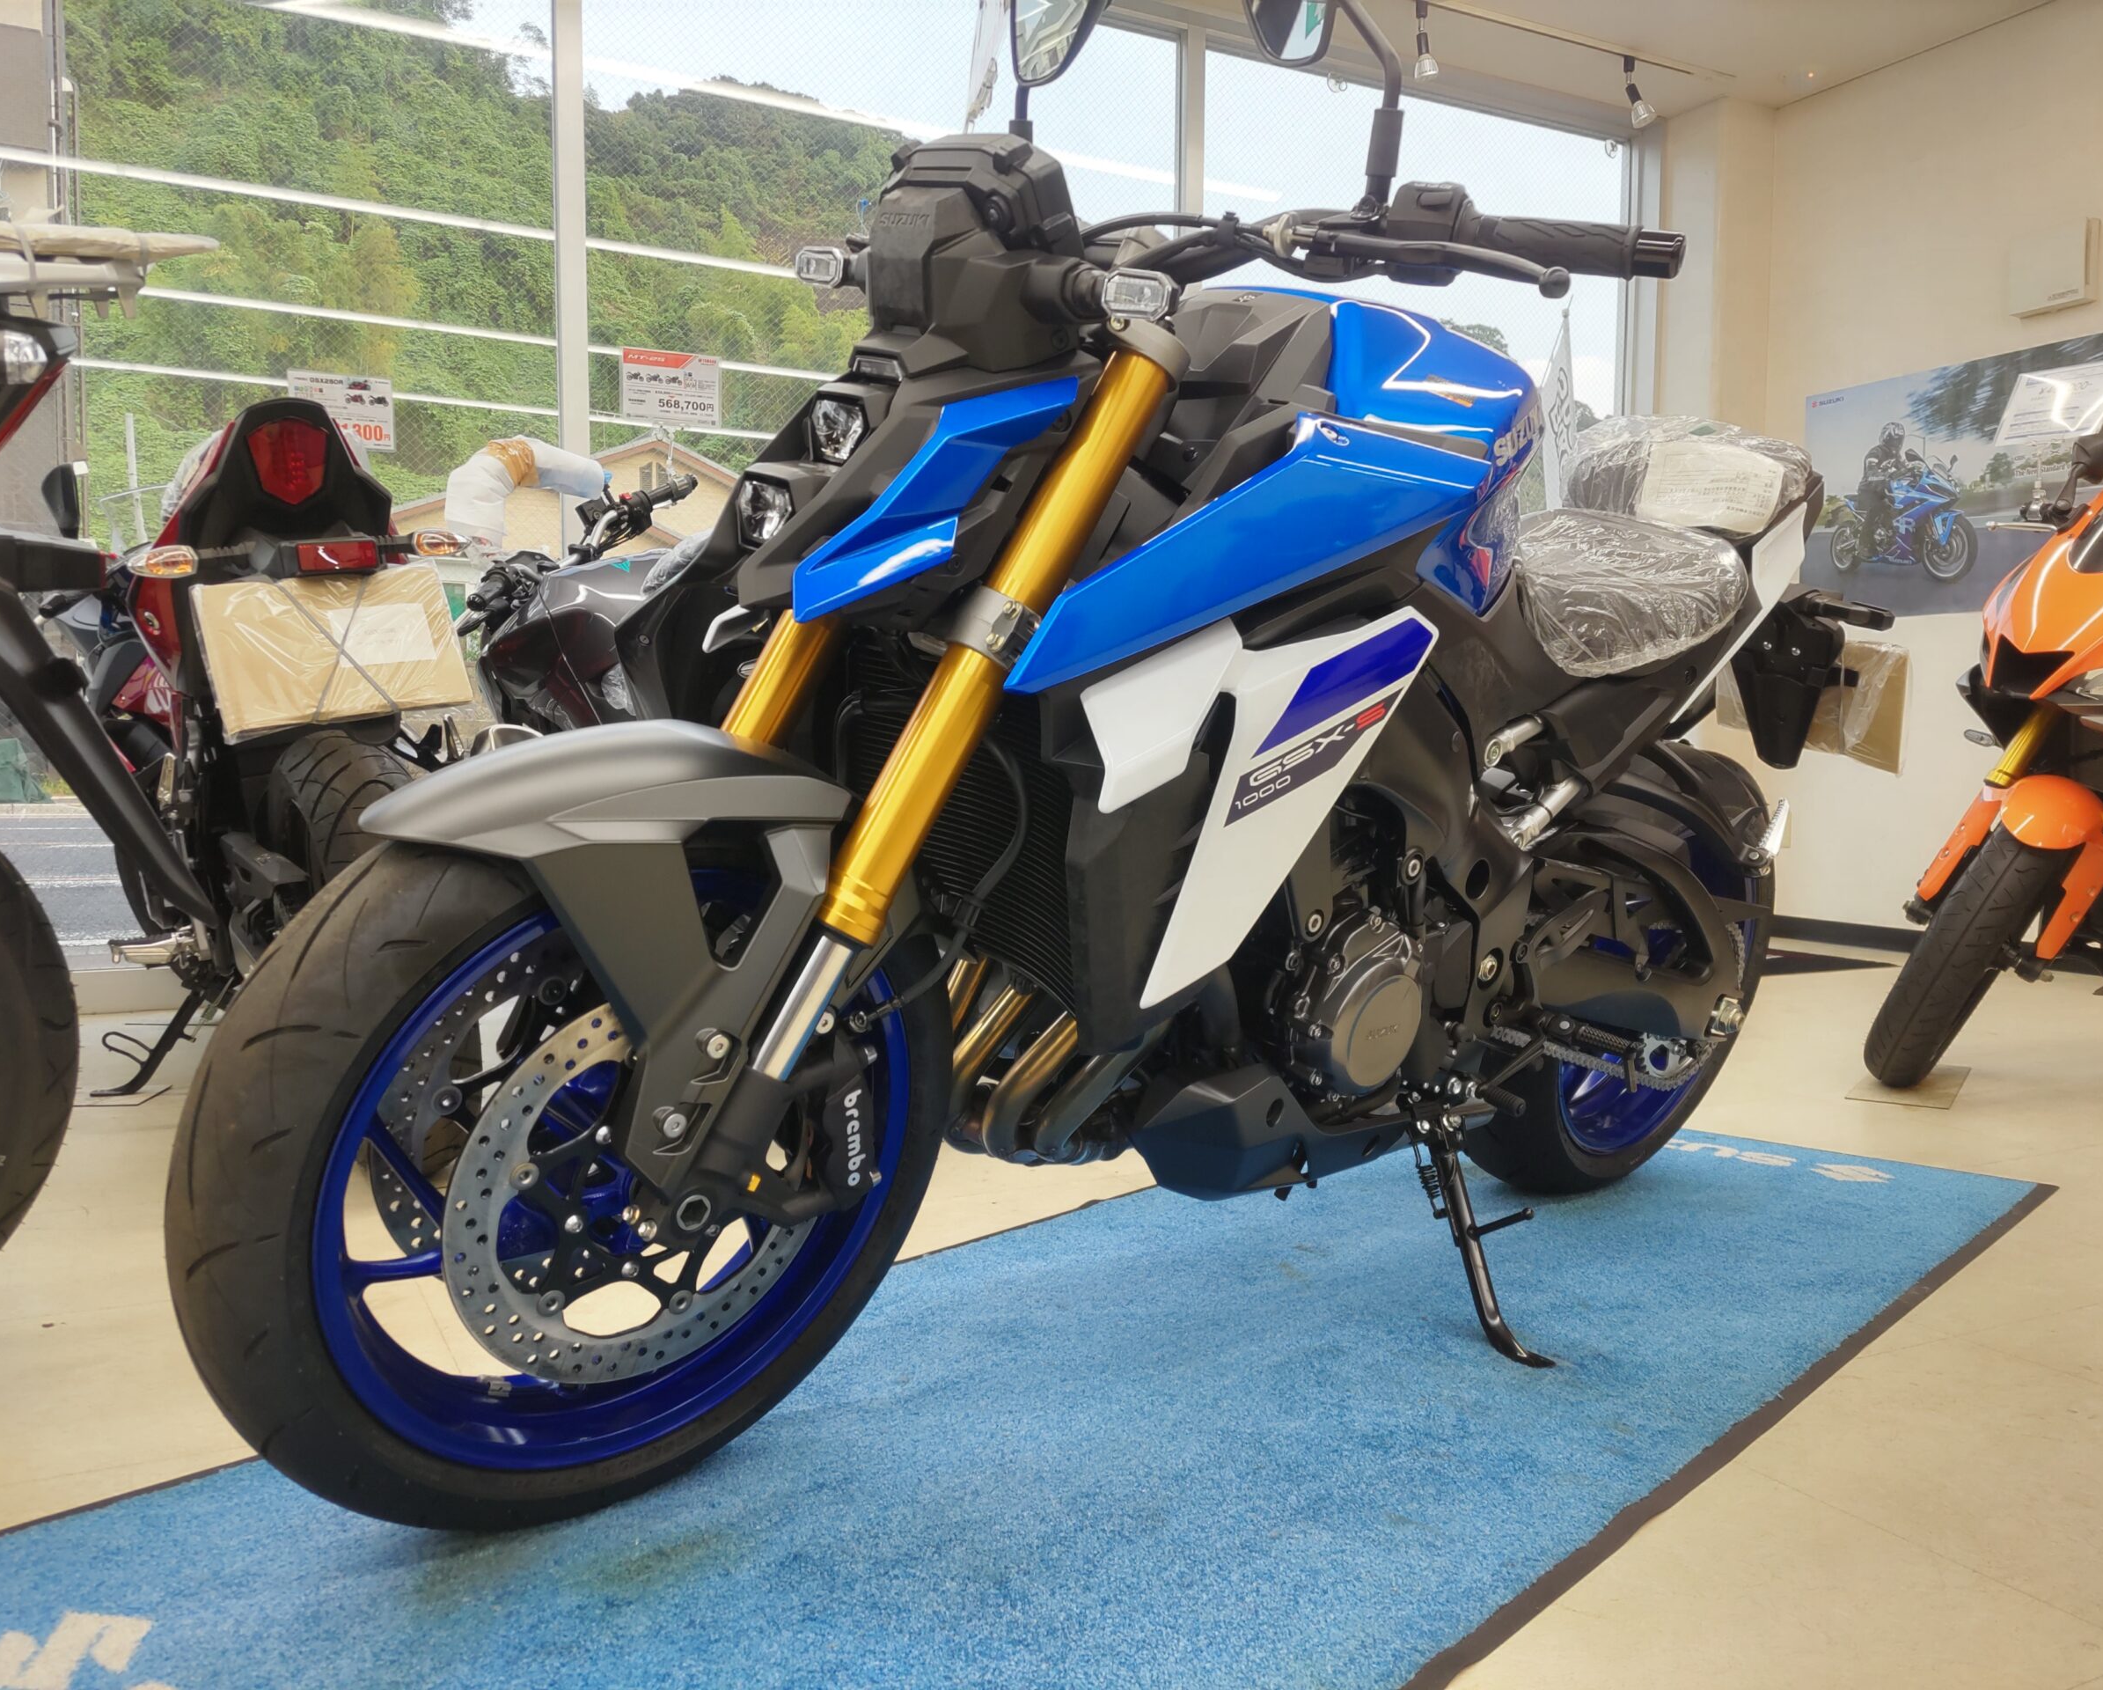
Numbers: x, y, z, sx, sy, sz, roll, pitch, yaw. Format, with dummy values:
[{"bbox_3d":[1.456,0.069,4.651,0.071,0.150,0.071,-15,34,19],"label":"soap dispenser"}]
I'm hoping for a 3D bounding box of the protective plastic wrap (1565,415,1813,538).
[{"bbox_3d":[0.824,-0.442,2.062,0.320,0.125,0.250,-3,19,-43],"label":"protective plastic wrap"}]

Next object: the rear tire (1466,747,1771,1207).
[{"bbox_3d":[0.747,0.167,2.239,0.624,0.624,0.190,-3,19,-42],"label":"rear tire"}]

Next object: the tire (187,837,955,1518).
[{"bbox_3d":[-0.325,0.226,1.256,0.600,0.600,0.120,-3,18,-40],"label":"tire"}]

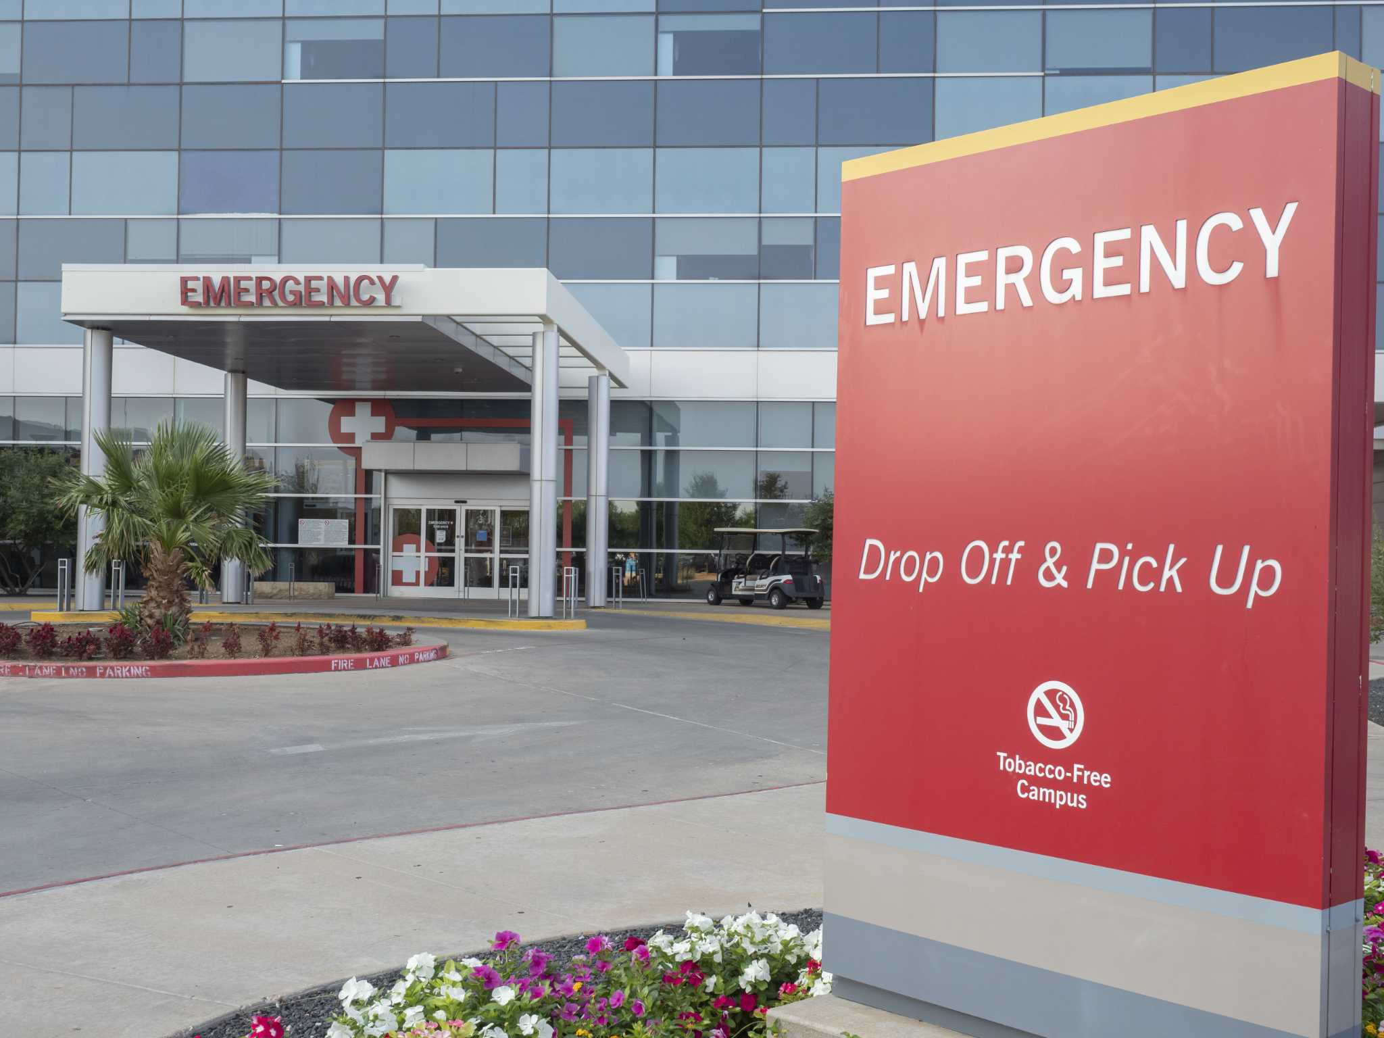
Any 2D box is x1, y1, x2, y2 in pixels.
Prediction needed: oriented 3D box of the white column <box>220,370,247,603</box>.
[{"bbox_3d":[-10.011,-0.709,33.200,0.470,5.120,0.470,1,-1,4],"label":"white column"}]

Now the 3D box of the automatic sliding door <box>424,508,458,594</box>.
[{"bbox_3d":[-6.017,0.786,36.440,0.860,2.160,0.070,1,-1,4],"label":"automatic sliding door"}]

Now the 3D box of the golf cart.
[{"bbox_3d":[1.597,1.085,33.500,1.200,1.750,2.900,2,-1,-33],"label":"golf cart"}]

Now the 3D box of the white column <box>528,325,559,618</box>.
[{"bbox_3d":[-2.574,-0.830,26.500,0.460,5.080,0.460,1,-1,4],"label":"white column"}]

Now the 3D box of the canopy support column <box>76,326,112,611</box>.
[{"bbox_3d":[-10.577,-0.890,26.900,0.470,5.030,0.470,1,-1,4],"label":"canopy support column"}]

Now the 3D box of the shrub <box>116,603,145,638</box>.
[{"bbox_3d":[-6.901,1.258,18.700,0.460,0.430,0.440,1,-1,0],"label":"shrub"}]

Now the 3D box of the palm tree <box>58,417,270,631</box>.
[{"bbox_3d":[-6.544,0.108,18.900,2.720,2.660,2.600,1,-1,0],"label":"palm tree"}]

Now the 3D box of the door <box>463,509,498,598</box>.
[{"bbox_3d":[-5.052,0.797,36.365,0.880,2.160,0.070,1,-1,4],"label":"door"}]

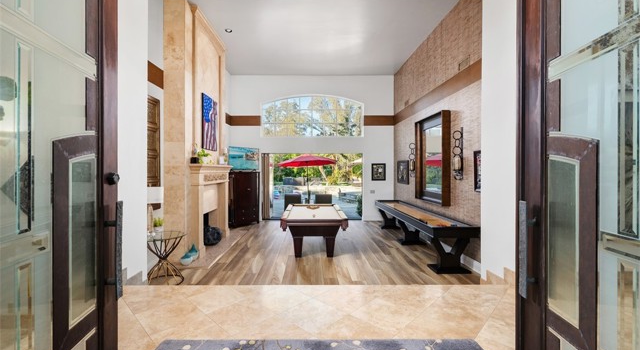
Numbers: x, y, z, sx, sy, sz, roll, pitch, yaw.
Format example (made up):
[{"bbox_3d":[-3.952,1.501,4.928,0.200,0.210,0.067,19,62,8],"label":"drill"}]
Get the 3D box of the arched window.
[{"bbox_3d":[-0.250,-2.037,9.851,3.570,1.480,0.130,0,1,-2],"label":"arched window"}]

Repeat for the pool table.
[{"bbox_3d":[-0.138,1.259,6.636,1.290,0.810,2.350,0,1,-2],"label":"pool table"}]

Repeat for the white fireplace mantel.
[{"bbox_3d":[-2.447,0.725,6.560,0.290,1.840,2.150,0,1,-2],"label":"white fireplace mantel"}]

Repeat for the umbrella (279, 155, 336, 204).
[{"bbox_3d":[-0.519,0.354,11.995,2.470,2.480,2.470,0,1,-2],"label":"umbrella"}]

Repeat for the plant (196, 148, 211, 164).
[{"bbox_3d":[-2.425,-0.374,5.876,0.260,0.310,0.280,0,1,-2],"label":"plant"}]

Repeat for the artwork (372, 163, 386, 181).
[{"bbox_3d":[2.054,-0.094,9.895,0.490,0.600,0.040,0,1,-2],"label":"artwork"}]

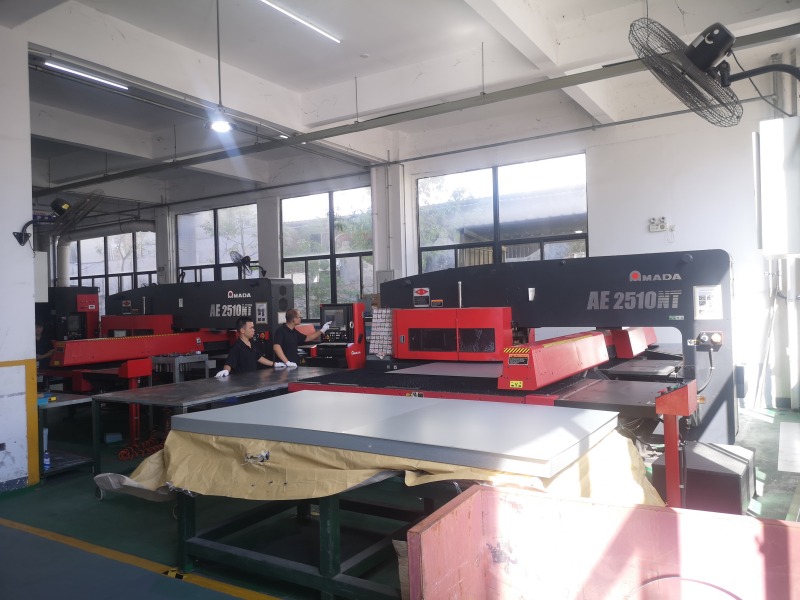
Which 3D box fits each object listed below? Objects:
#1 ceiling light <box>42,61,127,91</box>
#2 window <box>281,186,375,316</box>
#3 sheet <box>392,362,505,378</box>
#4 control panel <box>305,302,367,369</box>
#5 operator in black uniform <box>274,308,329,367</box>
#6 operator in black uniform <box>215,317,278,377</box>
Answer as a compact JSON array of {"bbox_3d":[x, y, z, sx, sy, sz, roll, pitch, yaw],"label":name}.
[{"bbox_3d":[-4.367,-3.113,8.775,0.100,0.080,1.220,-2,-1,32],"label":"ceiling light"},{"bbox_3d":[-1.418,-0.901,13.049,2.800,2.720,0.130,-2,-1,32],"label":"window"},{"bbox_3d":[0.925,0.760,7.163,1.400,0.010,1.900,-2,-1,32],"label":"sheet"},{"bbox_3d":[-0.859,0.871,8.699,0.650,1.660,0.580,-2,-1,32],"label":"control panel"},{"bbox_3d":[-1.368,0.914,8.488,0.700,1.600,0.580,-2,0,17],"label":"operator in black uniform"},{"bbox_3d":[-1.887,0.963,7.810,0.500,1.520,0.900,-2,0,26],"label":"operator in black uniform"}]

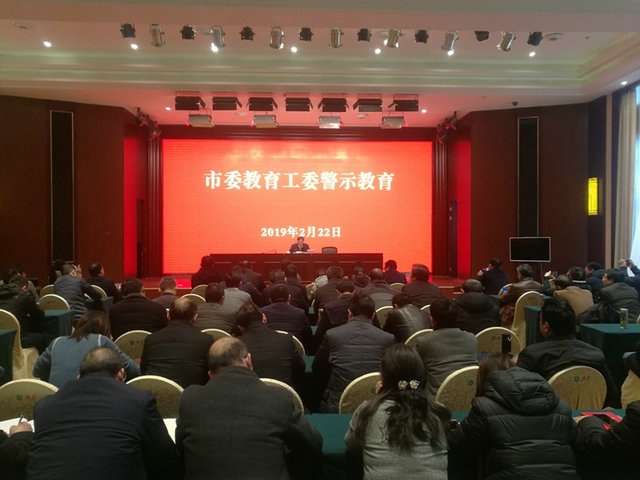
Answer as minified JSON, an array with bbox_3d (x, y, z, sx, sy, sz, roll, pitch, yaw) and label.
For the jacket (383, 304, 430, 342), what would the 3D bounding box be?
[{"bbox_3d":[0.851,0.923,4.800,0.540,0.650,0.440,0,1,-11],"label":"jacket"}]

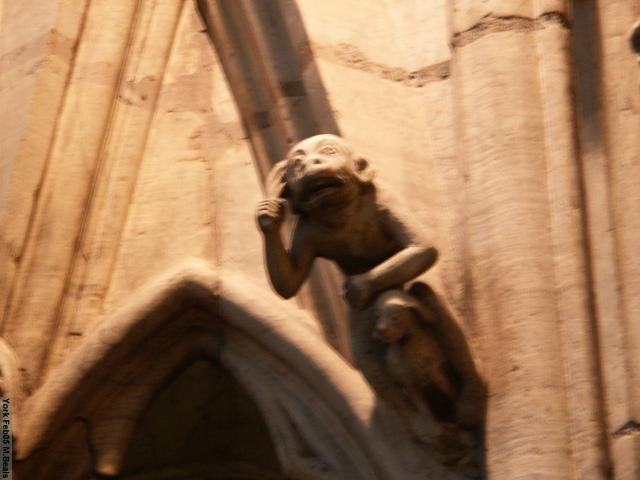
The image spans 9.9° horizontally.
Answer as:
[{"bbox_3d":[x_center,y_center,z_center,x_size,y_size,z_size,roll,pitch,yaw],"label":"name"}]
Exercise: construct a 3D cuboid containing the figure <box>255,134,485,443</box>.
[{"bbox_3d":[0.094,0.119,6.998,0.330,0.550,0.400,-17,-28,27],"label":"figure"}]

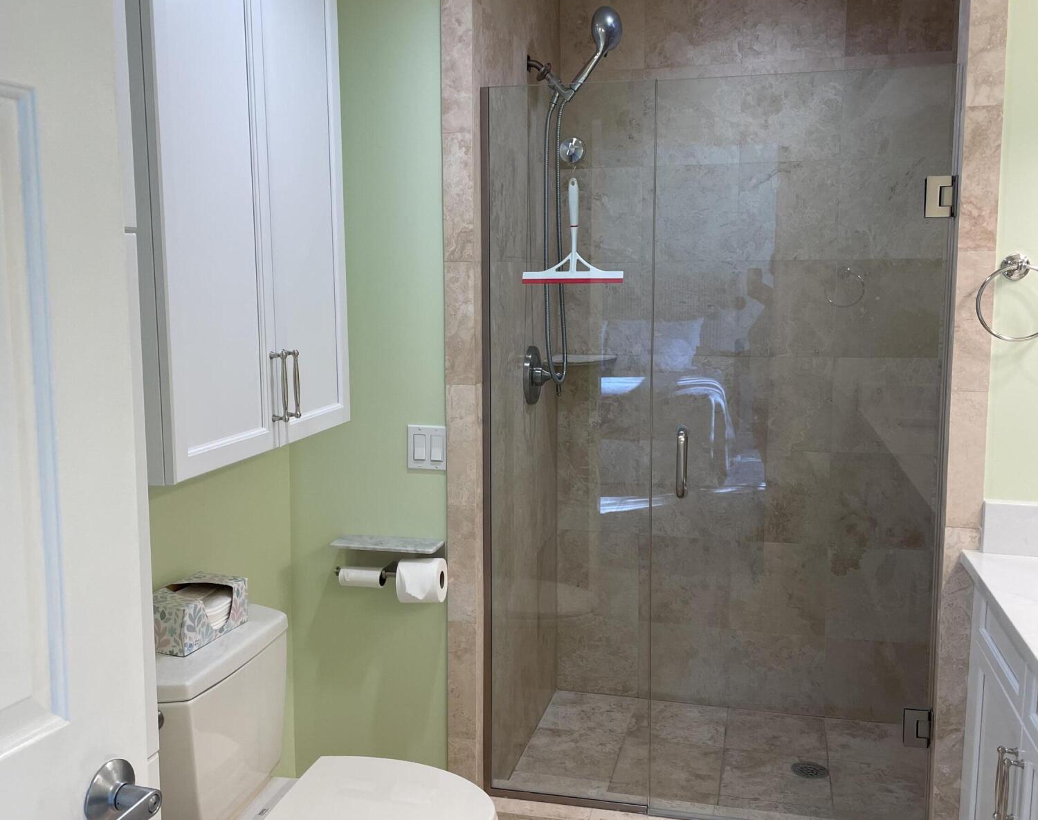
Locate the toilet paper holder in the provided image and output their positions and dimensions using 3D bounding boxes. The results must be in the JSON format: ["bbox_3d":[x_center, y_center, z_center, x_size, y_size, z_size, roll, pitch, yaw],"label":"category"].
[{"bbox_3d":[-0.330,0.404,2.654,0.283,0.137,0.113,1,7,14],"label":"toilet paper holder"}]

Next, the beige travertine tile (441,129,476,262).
[{"bbox_3d":[-0.142,-0.518,2.532,0.086,0.307,0.015,1,7,14],"label":"beige travertine tile"}]

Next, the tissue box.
[{"bbox_3d":[-0.668,0.417,2.137,0.116,0.096,0.220,2,8,18],"label":"tissue box"}]

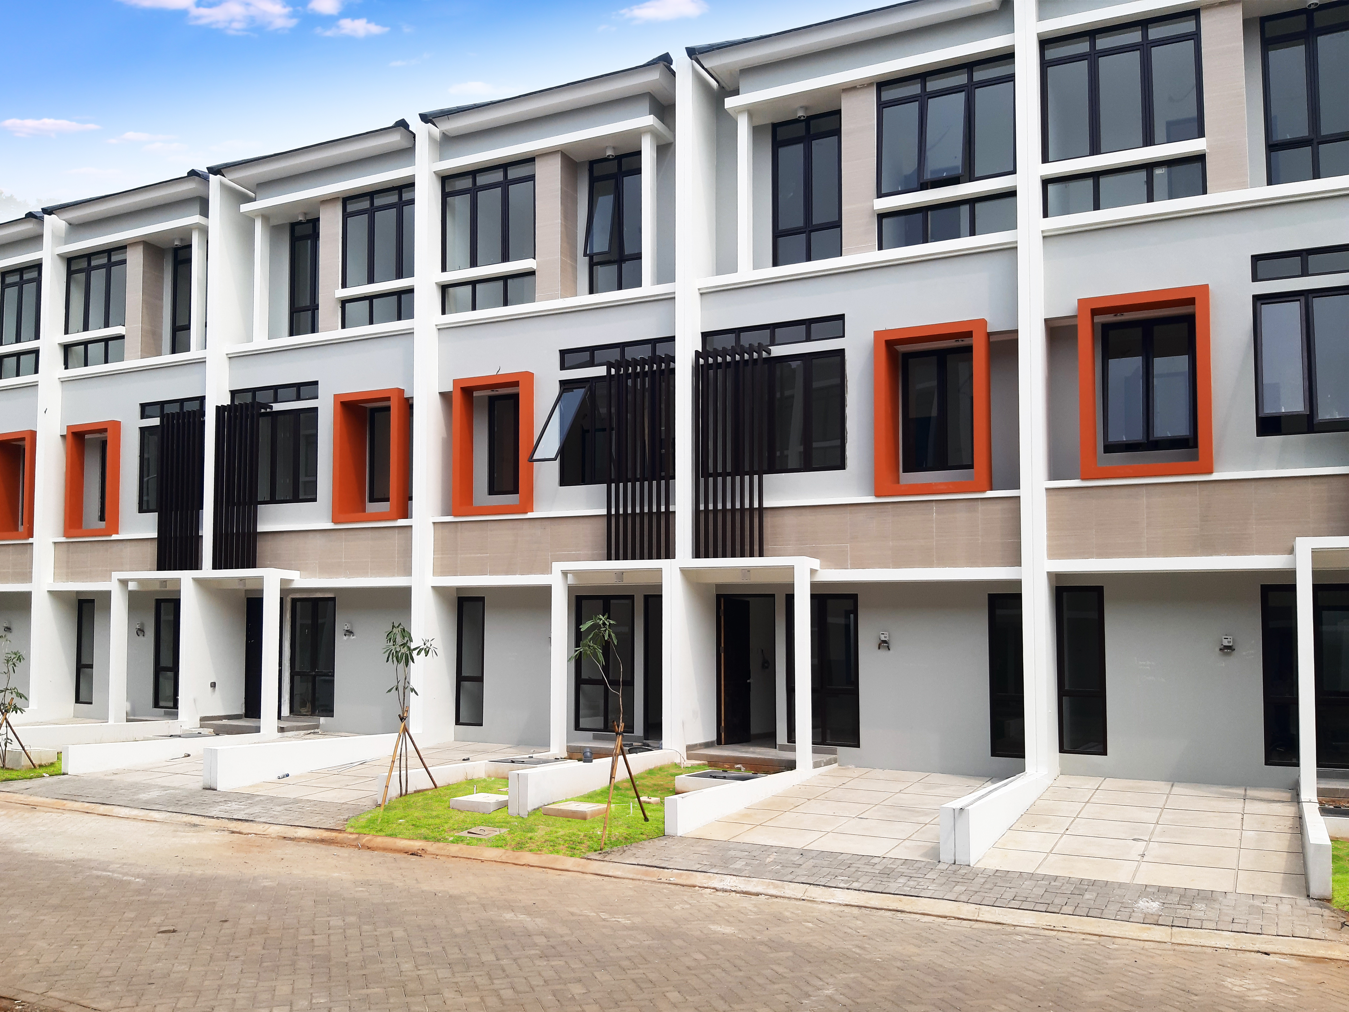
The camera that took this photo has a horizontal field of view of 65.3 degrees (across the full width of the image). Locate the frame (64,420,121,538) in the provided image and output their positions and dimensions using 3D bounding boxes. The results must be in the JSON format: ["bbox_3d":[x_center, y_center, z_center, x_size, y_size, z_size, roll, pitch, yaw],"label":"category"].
[{"bbox_3d":[-11.497,-0.521,20.794,1.400,2.220,0.300,-2,-5,26],"label":"frame"}]

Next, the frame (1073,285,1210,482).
[{"bbox_3d":[5.789,-1.507,12.917,1.450,2.230,0.300,-2,-5,26],"label":"frame"}]

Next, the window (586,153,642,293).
[{"bbox_3d":[-0.945,-4.603,17.215,1.042,2.234,0.137,-2,-4,26],"label":"window"}]

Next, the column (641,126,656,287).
[{"bbox_3d":[-0.403,-4.571,16.486,0.163,2.489,0.207,-2,-4,26],"label":"column"}]

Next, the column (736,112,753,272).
[{"bbox_3d":[1.032,-4.566,15.374,0.160,2.350,0.170,-2,-5,26],"label":"column"}]

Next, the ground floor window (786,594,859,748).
[{"bbox_3d":[2.166,2.377,15.336,1.089,2.181,0.118,-2,-4,26],"label":"ground floor window"}]

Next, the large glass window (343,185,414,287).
[{"bbox_3d":[-5.162,-4.734,18.631,1.889,1.688,0.118,-2,-4,26],"label":"large glass window"}]

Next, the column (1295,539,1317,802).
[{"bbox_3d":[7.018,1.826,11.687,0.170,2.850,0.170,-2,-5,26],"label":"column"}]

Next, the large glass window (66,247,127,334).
[{"bbox_3d":[-12.251,-4.555,22.293,1.890,1.670,0.100,-2,-3,25],"label":"large glass window"}]

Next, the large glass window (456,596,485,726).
[{"bbox_3d":[-3.417,2.605,17.629,0.550,2.140,0.100,-2,-5,26],"label":"large glass window"}]

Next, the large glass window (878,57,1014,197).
[{"bbox_3d":[3.709,-5.161,14.484,1.889,1.688,0.118,-2,-4,26],"label":"large glass window"}]

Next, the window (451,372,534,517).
[{"bbox_3d":[-3.007,-1.011,17.719,1.490,2.340,0.380,-2,-3,25],"label":"window"}]

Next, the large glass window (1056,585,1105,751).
[{"bbox_3d":[5.479,2.209,14.183,0.610,2.250,0.100,-2,-3,25],"label":"large glass window"}]

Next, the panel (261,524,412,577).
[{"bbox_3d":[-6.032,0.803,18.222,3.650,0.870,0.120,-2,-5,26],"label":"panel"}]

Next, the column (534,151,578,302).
[{"bbox_3d":[-1.905,-4.478,16.903,0.470,2.350,0.450,-2,-5,26],"label":"column"}]

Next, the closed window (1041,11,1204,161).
[{"bbox_3d":[5.720,-5.370,13.568,1.889,1.688,0.118,-2,-4,26],"label":"closed window"}]

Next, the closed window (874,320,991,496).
[{"bbox_3d":[3.540,-1.278,14.344,1.486,2.290,0.384,-2,-4,26],"label":"closed window"}]

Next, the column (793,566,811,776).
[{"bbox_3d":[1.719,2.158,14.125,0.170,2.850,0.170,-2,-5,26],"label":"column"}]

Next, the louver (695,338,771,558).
[{"bbox_3d":[0.891,-0.778,15.624,1.080,3.080,0.470,-2,-3,25],"label":"louver"}]

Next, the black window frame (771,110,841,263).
[{"bbox_3d":[2.019,-4.852,16.131,1.085,2.270,0.100,-2,-3,25],"label":"black window frame"}]

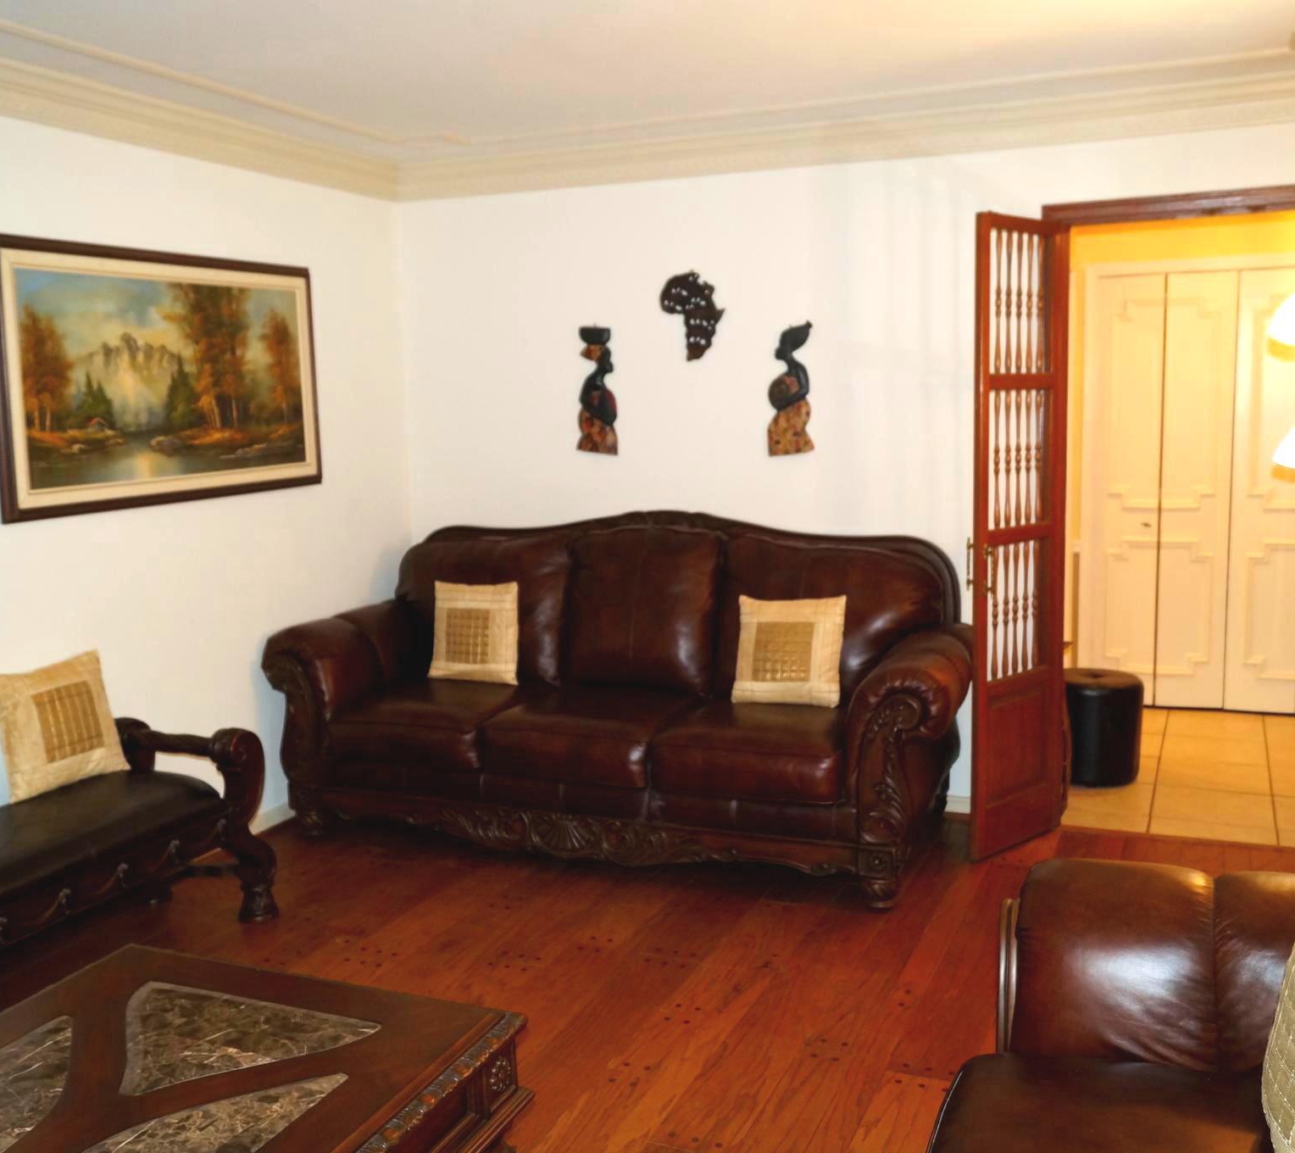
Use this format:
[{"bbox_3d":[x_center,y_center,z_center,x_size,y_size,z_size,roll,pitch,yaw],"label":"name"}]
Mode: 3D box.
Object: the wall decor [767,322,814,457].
[{"bbox_3d":[0.518,-0.674,4.725,0.180,0.487,0.035,2,9,24],"label":"wall decor"}]

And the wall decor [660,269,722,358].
[{"bbox_3d":[0.162,-0.970,4.844,0.262,0.322,0.025,2,9,24],"label":"wall decor"}]

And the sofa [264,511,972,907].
[{"bbox_3d":[-0.085,0.356,4.572,2.390,1.095,0.990,2,9,24],"label":"sofa"}]

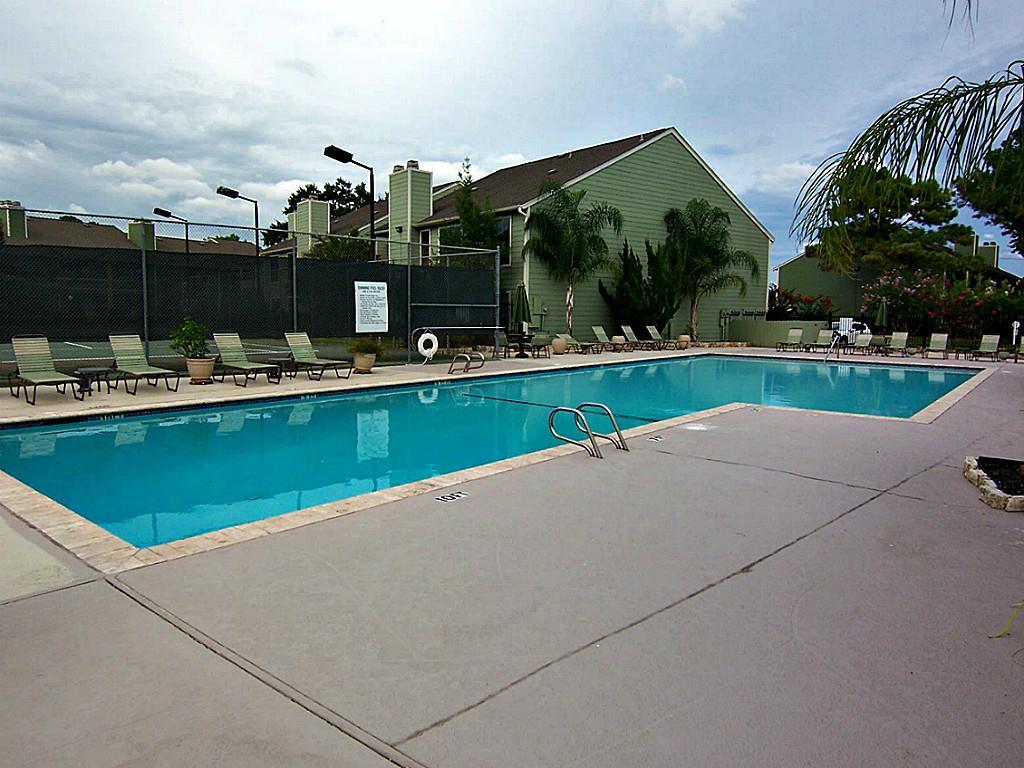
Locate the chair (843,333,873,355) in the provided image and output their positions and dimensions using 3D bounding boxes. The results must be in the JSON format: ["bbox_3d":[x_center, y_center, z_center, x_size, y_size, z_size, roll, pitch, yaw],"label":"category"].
[{"bbox_3d":[13.699,-1.525,26.700,0.683,0.771,1.826,6,8,35],"label":"chair"}]

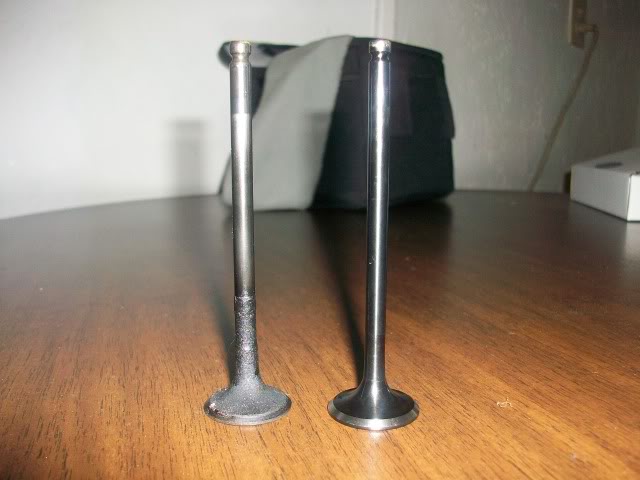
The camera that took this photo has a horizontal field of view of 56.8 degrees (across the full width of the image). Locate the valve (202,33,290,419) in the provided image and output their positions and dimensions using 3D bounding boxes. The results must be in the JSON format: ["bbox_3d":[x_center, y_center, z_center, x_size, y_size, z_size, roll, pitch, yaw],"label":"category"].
[{"bbox_3d":[-0.022,-0.002,0.169,0.026,0.105,0.026,0,10,0],"label":"valve"}]

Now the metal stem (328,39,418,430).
[{"bbox_3d":[0.016,-0.001,0.167,0.027,0.105,0.027,0,10,0],"label":"metal stem"}]

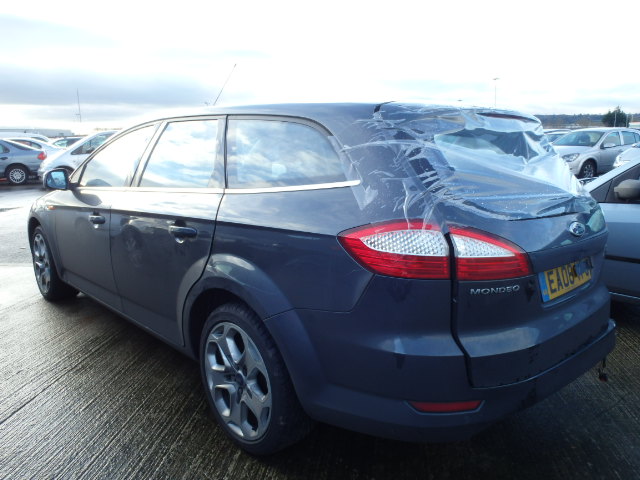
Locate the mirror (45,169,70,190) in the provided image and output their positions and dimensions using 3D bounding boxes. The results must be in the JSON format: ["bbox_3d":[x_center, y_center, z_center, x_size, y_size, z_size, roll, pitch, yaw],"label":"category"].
[{"bbox_3d":[-1.755,-0.407,3.461,0.190,0.155,0.115,-10,15,-42],"label":"mirror"}]

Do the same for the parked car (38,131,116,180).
[{"bbox_3d":[-5.542,-2.179,14.165,4.100,1.550,1.720,-5,12,-26],"label":"parked car"}]

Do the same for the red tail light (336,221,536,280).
[{"bbox_3d":[0.369,0.020,1.639,0.590,0.180,0.180,-2,11,-12],"label":"red tail light"}]

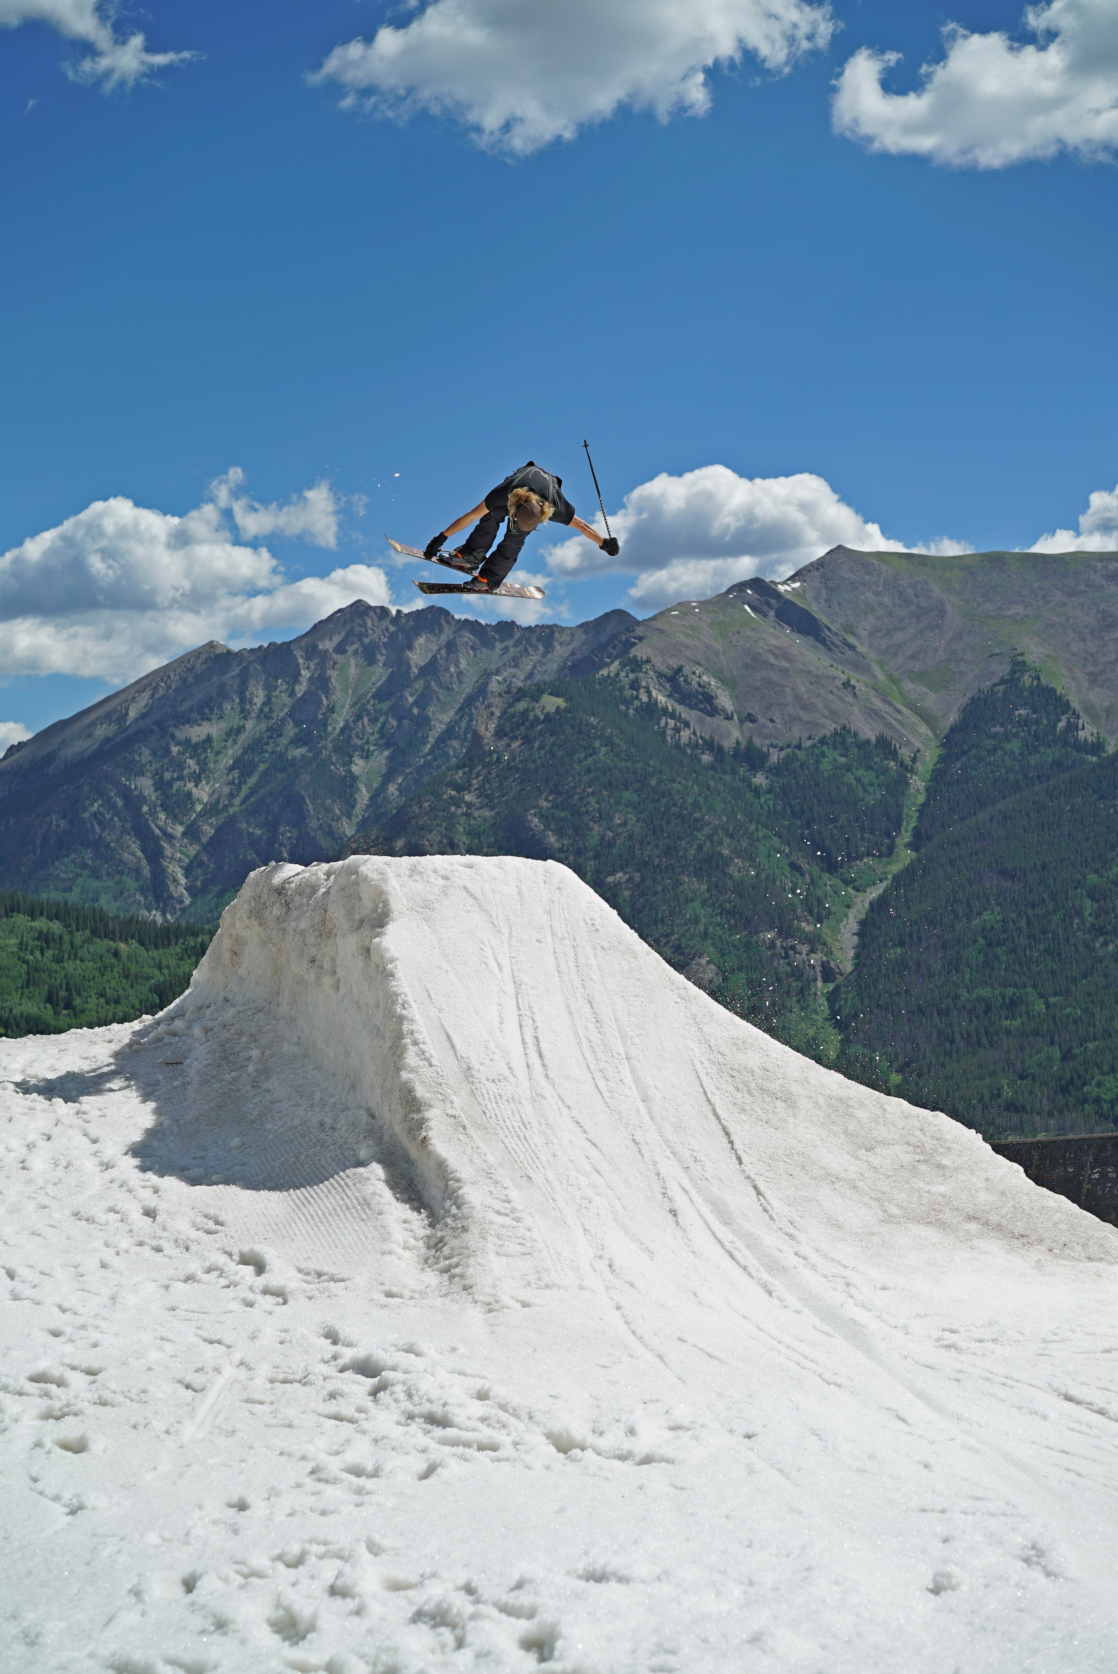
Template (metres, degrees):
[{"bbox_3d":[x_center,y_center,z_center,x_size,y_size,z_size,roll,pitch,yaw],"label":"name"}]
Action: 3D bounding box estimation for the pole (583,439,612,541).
[{"bbox_3d":[0.288,-2.428,18.200,0.060,0.900,0.060,-14,0,0],"label":"pole"}]

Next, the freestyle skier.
[{"bbox_3d":[-0.265,-2.204,18.200,1.400,0.950,0.880,-1,-3,18],"label":"freestyle skier"}]

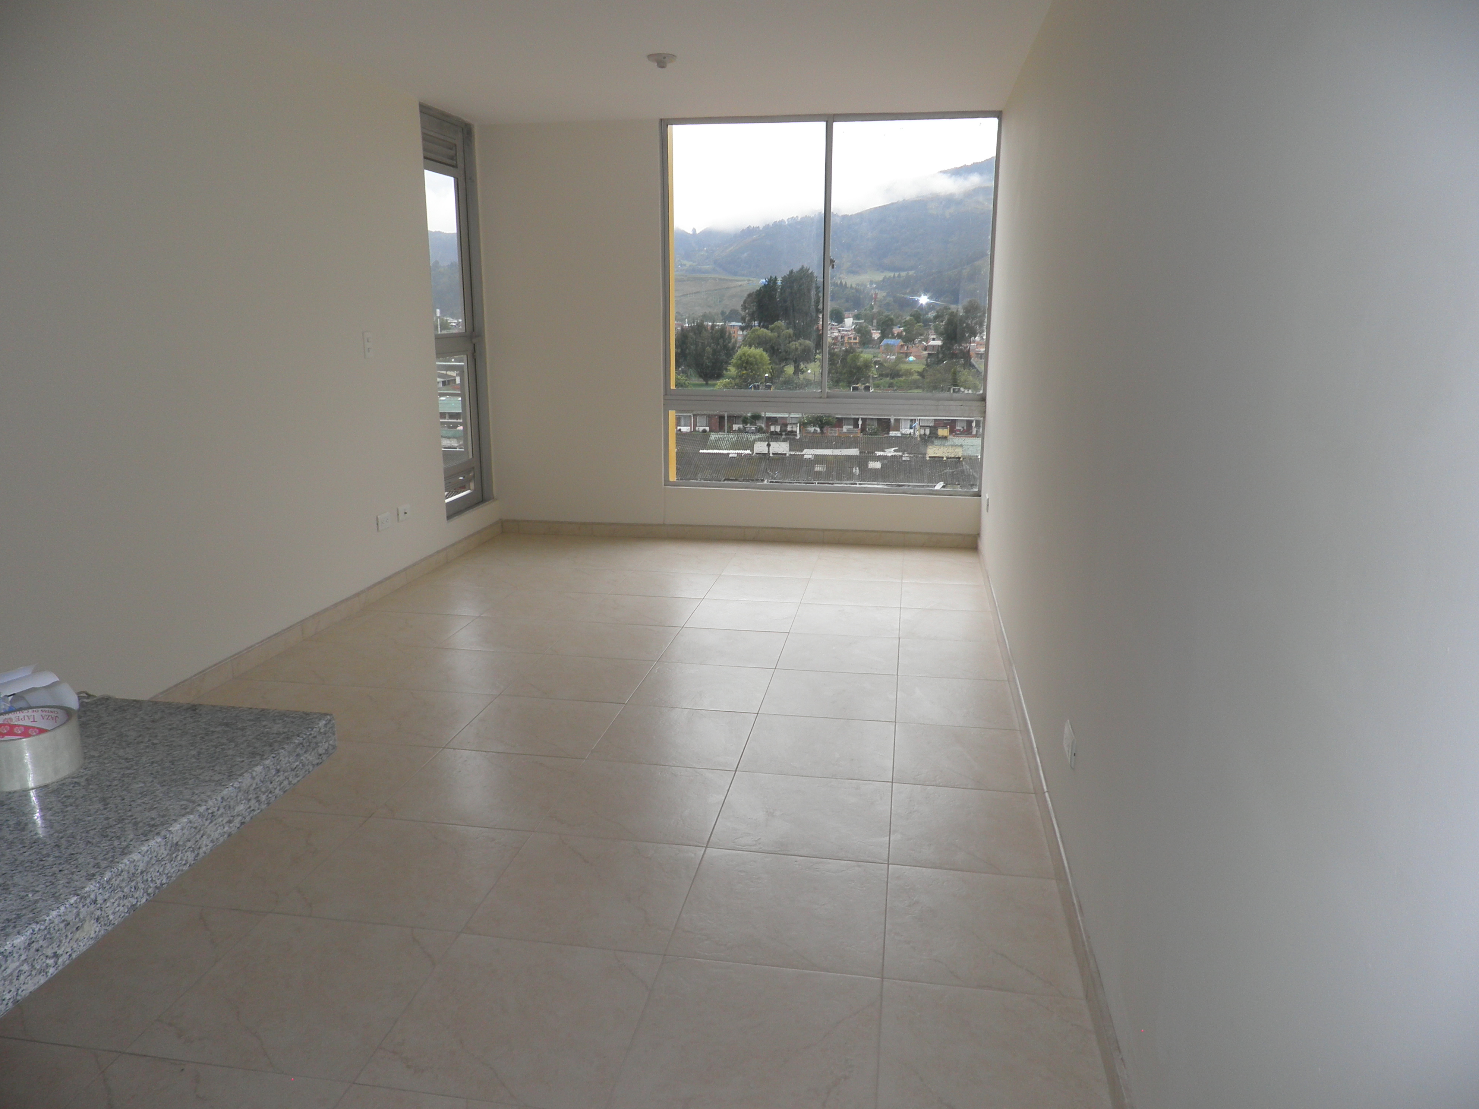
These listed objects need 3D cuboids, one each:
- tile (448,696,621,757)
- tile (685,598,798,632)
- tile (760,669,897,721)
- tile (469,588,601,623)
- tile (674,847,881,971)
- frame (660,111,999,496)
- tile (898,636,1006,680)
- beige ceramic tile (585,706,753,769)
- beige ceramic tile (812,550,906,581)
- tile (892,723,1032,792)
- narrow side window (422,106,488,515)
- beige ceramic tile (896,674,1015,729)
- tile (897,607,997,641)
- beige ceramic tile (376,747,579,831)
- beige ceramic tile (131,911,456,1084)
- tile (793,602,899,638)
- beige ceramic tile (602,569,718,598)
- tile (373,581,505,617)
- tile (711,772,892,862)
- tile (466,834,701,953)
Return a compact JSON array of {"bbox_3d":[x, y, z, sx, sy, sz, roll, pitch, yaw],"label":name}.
[{"bbox_3d":[-0.649,0.565,3.361,0.454,0.012,0.454,2,13,9],"label":"tile"},{"bbox_3d":[0.027,0.275,4.587,0.452,0.010,0.452,2,13,9],"label":"tile"},{"bbox_3d":[0.327,0.498,3.643,0.452,0.010,0.452,2,13,9],"label":"tile"},{"bbox_3d":[-0.878,0.239,4.750,0.454,0.012,0.454,2,13,9],"label":"tile"},{"bbox_3d":[0.105,0.808,2.339,0.454,0.012,0.454,2,13,9],"label":"tile"},{"bbox_3d":[0.472,-1.373,5.792,1.843,2.034,0.070,2,13,7],"label":"frame"},{"bbox_3d":[0.812,0.408,3.958,0.405,0.012,0.450,2,13,9],"label":"tile"},{"bbox_3d":[-0.198,0.584,3.289,0.454,0.012,0.454,2,13,9],"label":"beige ceramic tile"},{"bbox_3d":[0.618,0.082,5.348,0.450,0.012,0.460,2,13,9],"label":"beige ceramic tile"},{"bbox_3d":[0.675,0.622,3.151,0.395,0.012,0.454,2,13,9],"label":"tile"},{"bbox_3d":[-1.548,-1.258,5.483,0.100,2.075,0.661,2,13,9],"label":"narrow side window"},{"bbox_3d":[0.749,0.519,3.590,0.395,0.012,0.454,2,13,9],"label":"beige ceramic tile"},{"bbox_3d":[0.898,0.309,4.437,0.396,0.010,0.447,2,14,9],"label":"tile"},{"bbox_3d":[-0.726,0.670,2.927,0.456,0.010,0.447,2,14,9],"label":"beige ceramic tile"},{"bbox_3d":[-0.873,0.878,2.064,0.456,0.010,0.447,2,14,9],"label":"beige ceramic tile"},{"bbox_3d":[0.475,0.293,4.515,0.452,0.010,0.452,2,13,9],"label":"tile"},{"bbox_3d":[-0.367,0.153,5.097,0.452,0.010,0.452,2,13,9],"label":"beige ceramic tile"},{"bbox_3d":[-1.328,0.214,4.743,0.455,0.012,0.450,2,13,9],"label":"tile"},{"bbox_3d":[0.179,0.706,2.779,0.454,0.012,0.454,2,13,9],"label":"tile"},{"bbox_3d":[-0.343,0.788,2.407,0.452,0.010,0.452,2,13,9],"label":"tile"}]

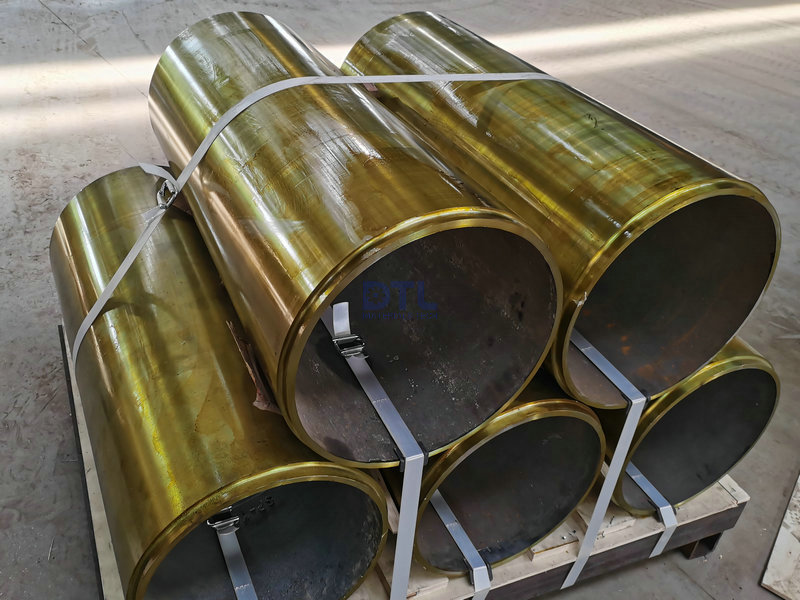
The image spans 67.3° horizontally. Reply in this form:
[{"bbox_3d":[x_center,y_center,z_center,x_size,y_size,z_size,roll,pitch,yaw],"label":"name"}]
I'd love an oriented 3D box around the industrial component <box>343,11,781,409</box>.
[{"bbox_3d":[0.240,-0.285,1.371,0.460,0.460,1.040,-11,39,-21],"label":"industrial component"}]

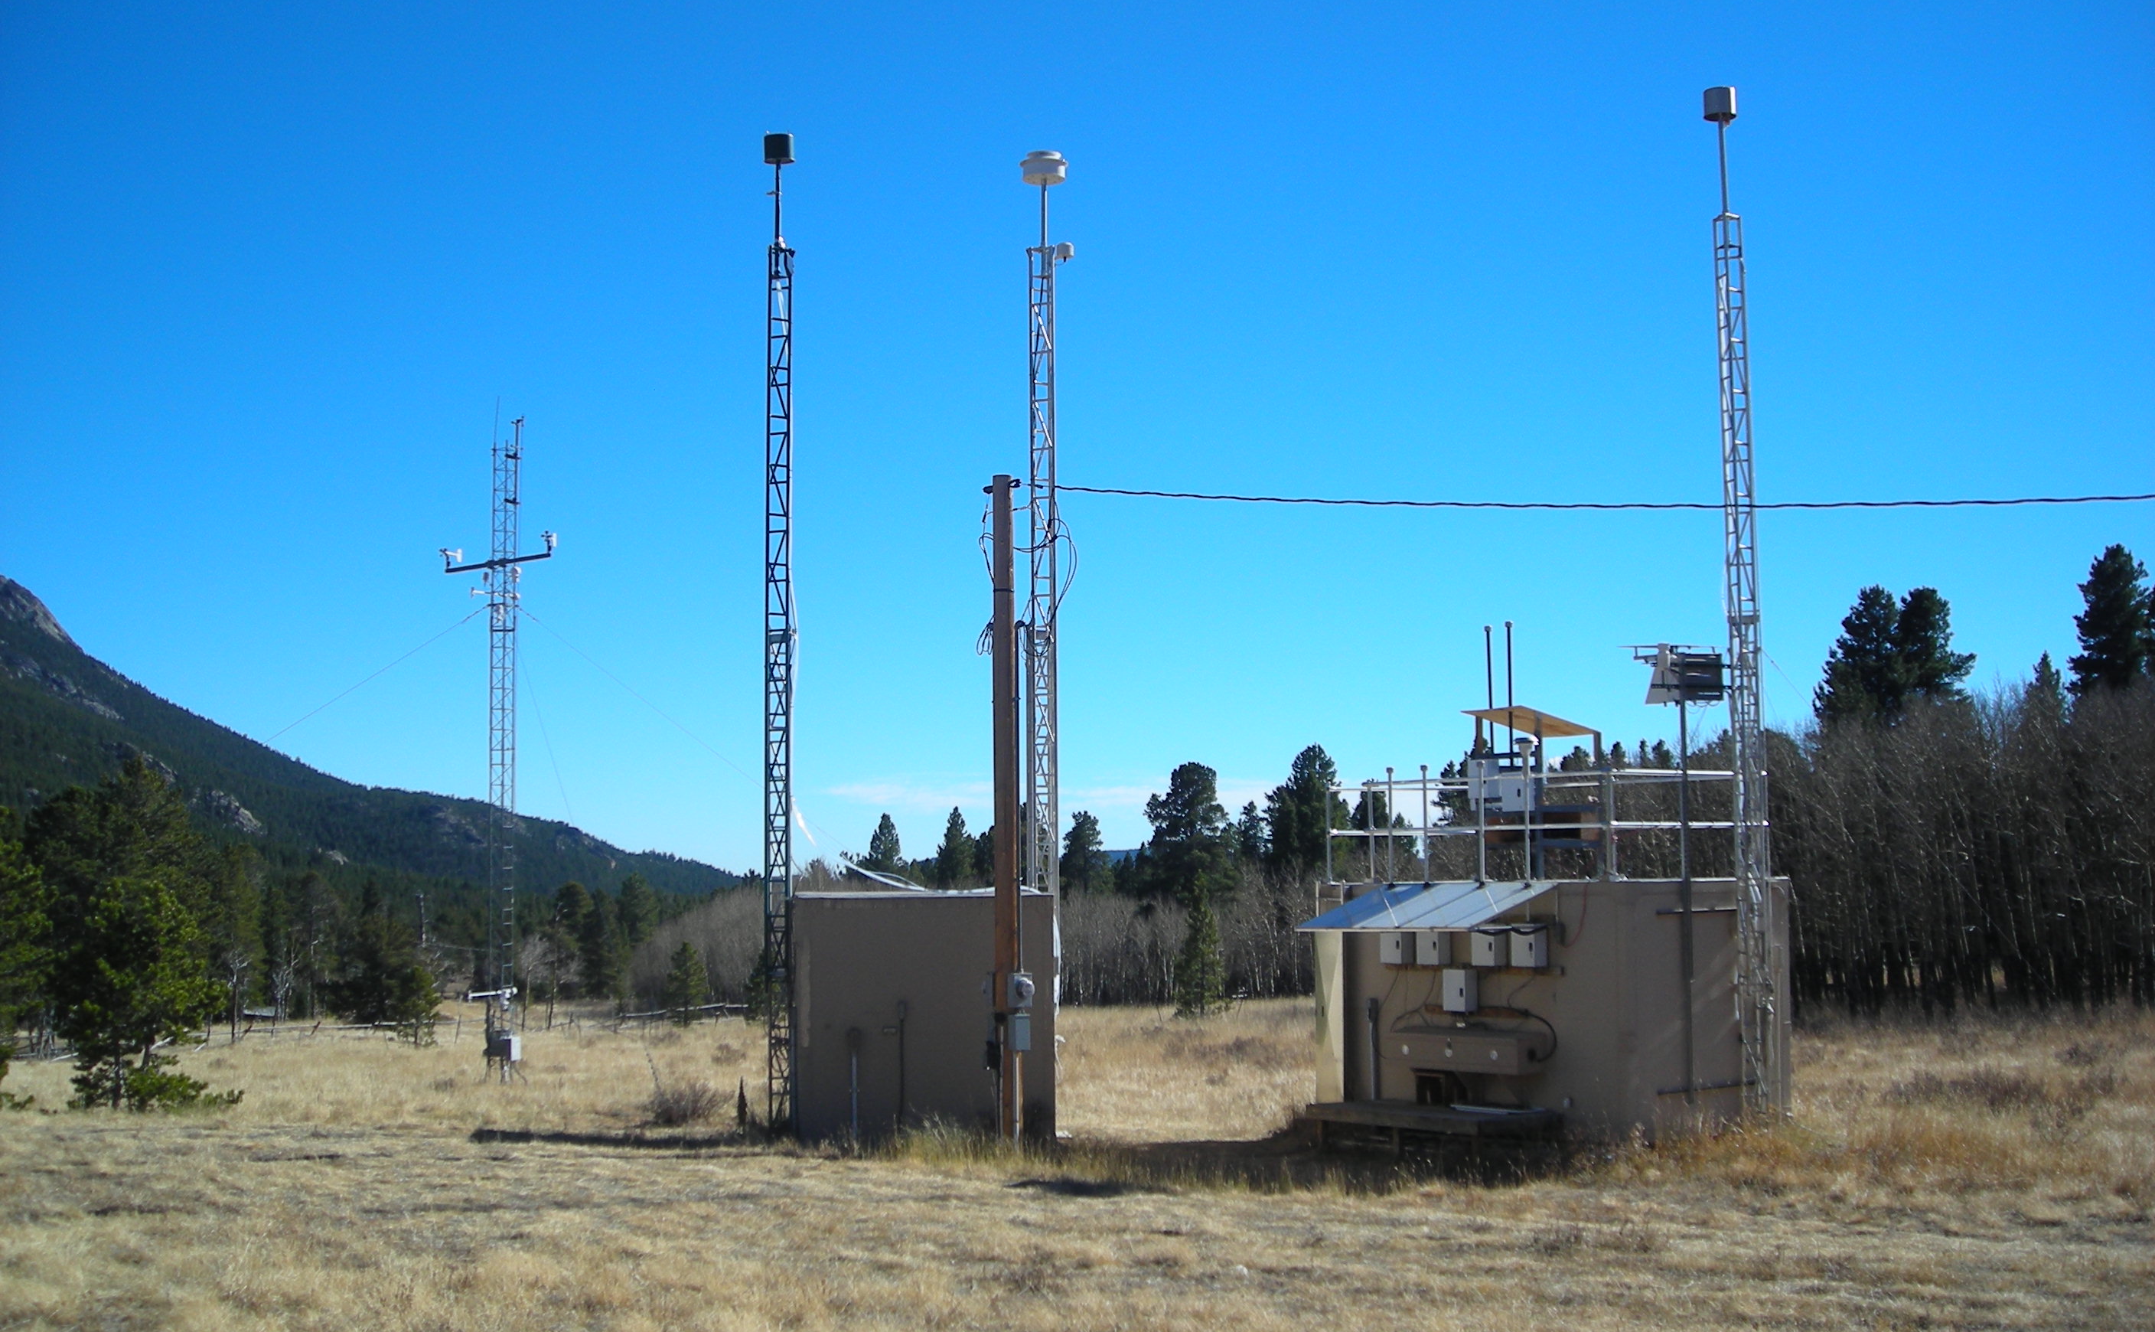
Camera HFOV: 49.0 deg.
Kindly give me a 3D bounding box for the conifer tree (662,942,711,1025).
[{"bbox_3d":[-13.252,10.733,80.126,1.650,2.800,1.650,-1,-5,0],"label":"conifer tree"}]

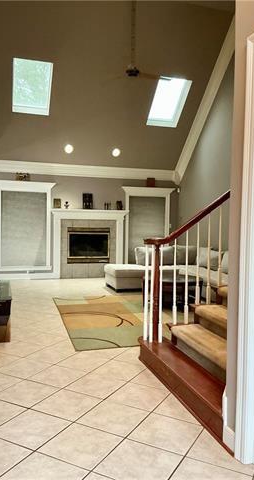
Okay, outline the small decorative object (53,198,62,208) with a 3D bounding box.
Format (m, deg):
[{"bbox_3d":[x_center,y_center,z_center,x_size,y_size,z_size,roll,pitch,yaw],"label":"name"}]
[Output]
[{"bbox_3d":[-1.638,-0.851,9.175,0.178,0.237,0.071,0,2,-16],"label":"small decorative object"}]

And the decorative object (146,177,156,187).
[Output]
[{"bbox_3d":[0.612,-1.450,9.800,0.233,0.238,0.111,0,2,-16],"label":"decorative object"}]

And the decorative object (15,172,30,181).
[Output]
[{"bbox_3d":[-2.386,-1.452,8.934,0.299,0.178,0.130,0,2,-16],"label":"decorative object"}]

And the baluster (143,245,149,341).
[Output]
[{"bbox_3d":[0.187,0.520,3.826,0.036,0.952,0.036,0,2,-16],"label":"baluster"}]

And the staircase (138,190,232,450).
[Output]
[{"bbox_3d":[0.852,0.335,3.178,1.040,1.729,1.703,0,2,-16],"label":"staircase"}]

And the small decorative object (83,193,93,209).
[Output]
[{"bbox_3d":[-0.933,-0.934,9.375,0.231,0.386,0.091,0,2,-16],"label":"small decorative object"}]

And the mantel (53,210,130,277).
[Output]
[{"bbox_3d":[-0.891,0.102,9.433,1.863,1.685,0.214,0,2,-16],"label":"mantel"}]

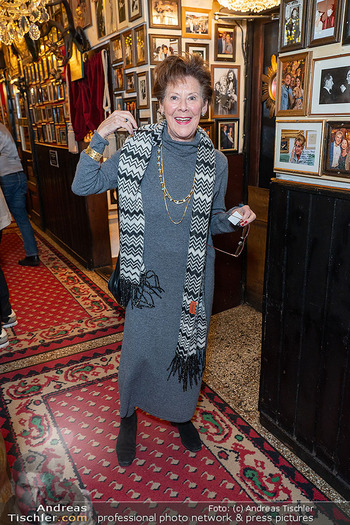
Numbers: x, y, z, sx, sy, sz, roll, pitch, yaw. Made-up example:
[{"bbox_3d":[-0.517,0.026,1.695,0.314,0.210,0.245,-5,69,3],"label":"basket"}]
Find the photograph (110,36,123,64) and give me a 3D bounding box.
[{"bbox_3d":[-0.406,-1.509,2.998,0.019,0.166,0.189,-11,20,-27],"label":"photograph"}]

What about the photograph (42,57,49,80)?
[{"bbox_3d":[-1.456,-2.186,4.783,0.022,0.231,0.197,-11,20,-27],"label":"photograph"}]

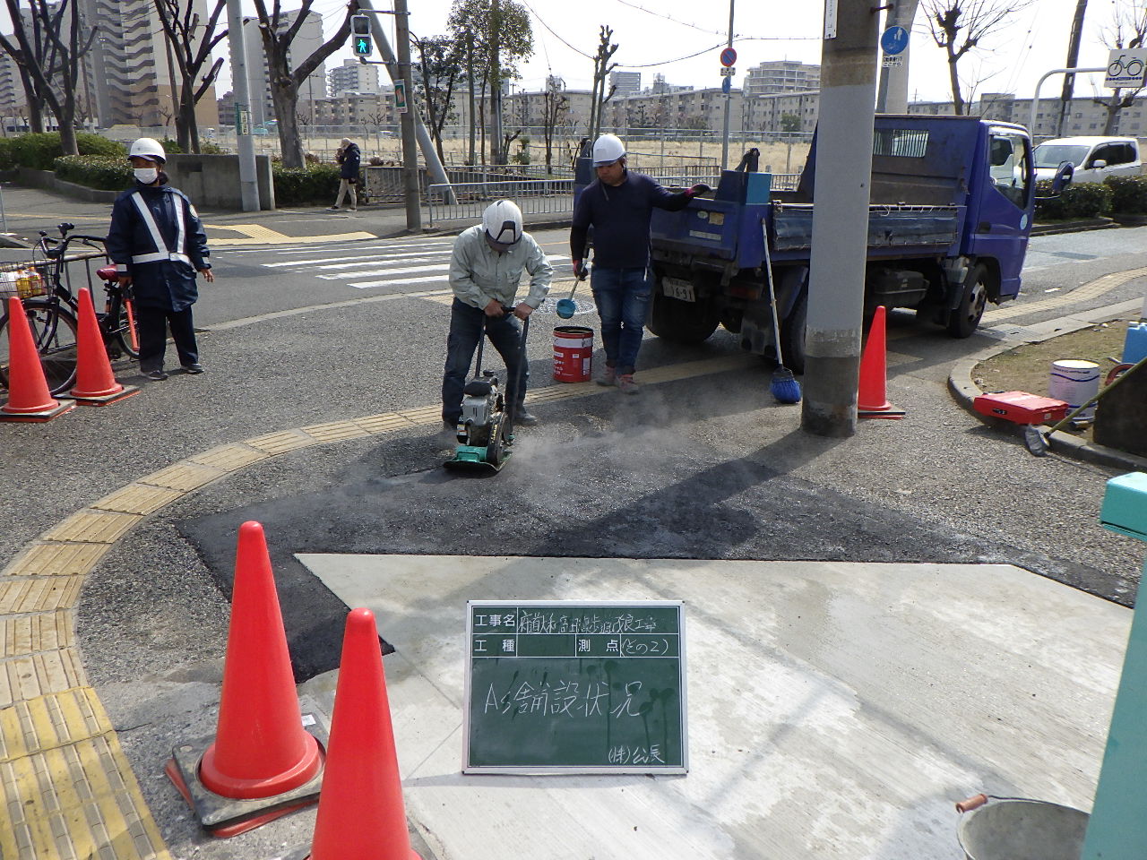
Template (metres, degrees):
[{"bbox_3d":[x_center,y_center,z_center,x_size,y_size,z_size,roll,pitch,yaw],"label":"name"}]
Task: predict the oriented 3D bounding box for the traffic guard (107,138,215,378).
[{"bbox_3d":[-2.836,-1.164,6.351,0.630,1.630,0.400,-14,23,-40],"label":"traffic guard"}]

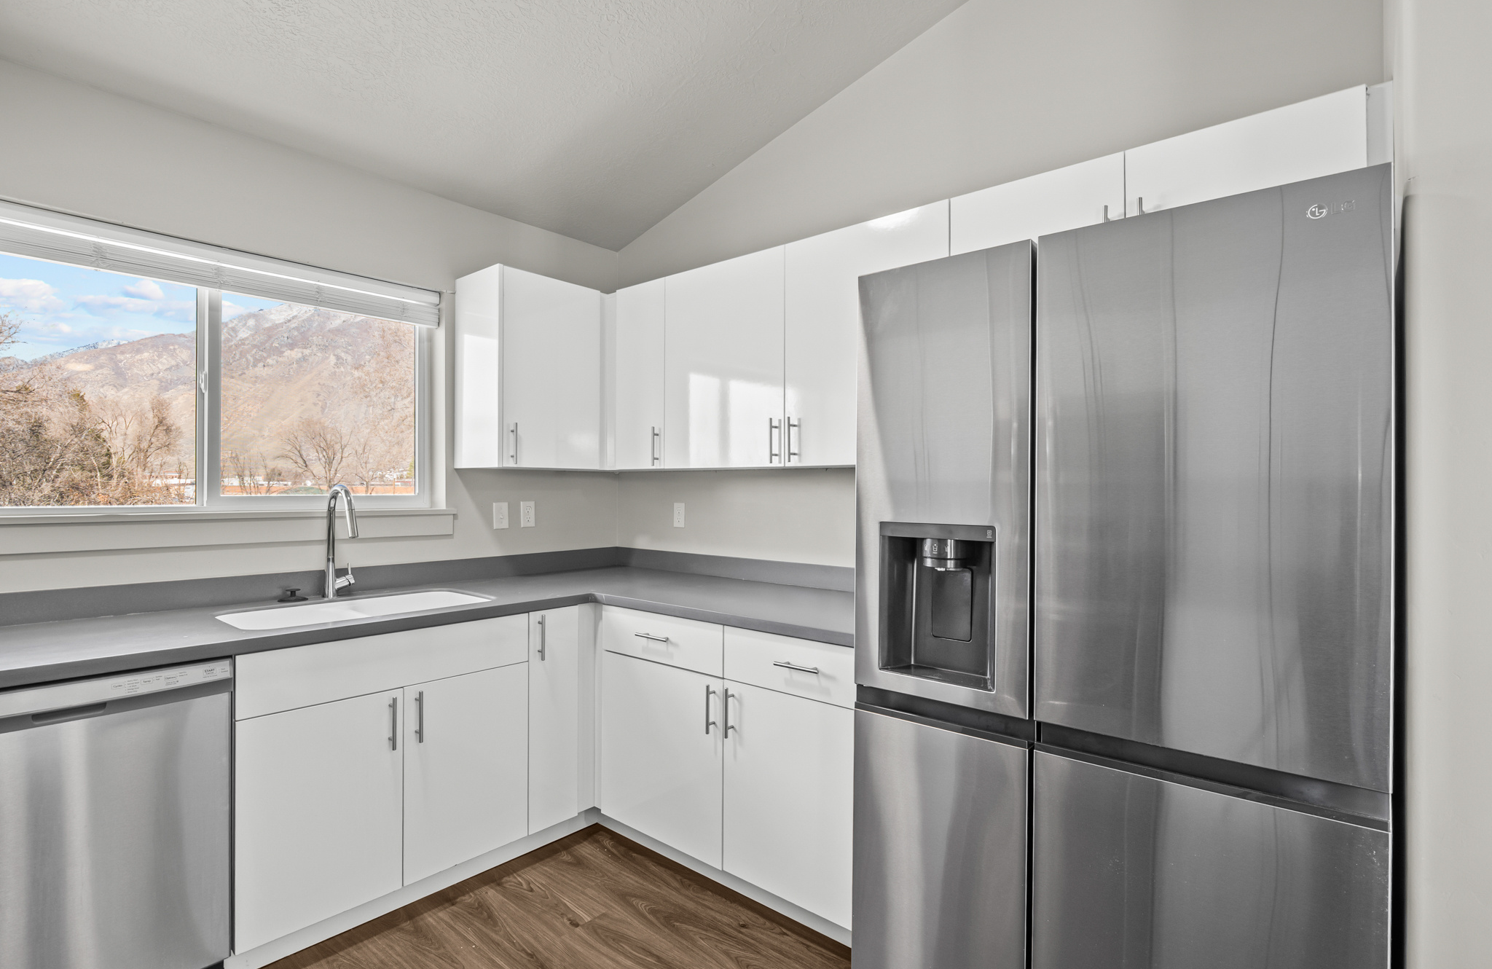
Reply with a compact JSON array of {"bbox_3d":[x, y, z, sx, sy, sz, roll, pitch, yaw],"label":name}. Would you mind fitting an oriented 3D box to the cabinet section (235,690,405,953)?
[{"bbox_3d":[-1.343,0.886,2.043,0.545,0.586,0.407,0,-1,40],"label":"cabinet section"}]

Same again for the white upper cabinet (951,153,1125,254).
[{"bbox_3d":[0.882,-0.680,2.004,0.458,0.305,0.333,0,-1,40],"label":"white upper cabinet"}]

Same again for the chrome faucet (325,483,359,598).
[{"bbox_3d":[-1.359,0.197,2.374,0.248,0.390,0.111,0,-1,40],"label":"chrome faucet"}]

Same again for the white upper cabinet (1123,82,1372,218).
[{"bbox_3d":[1.231,-0.680,1.712,0.452,0.305,0.333,0,-1,40],"label":"white upper cabinet"}]

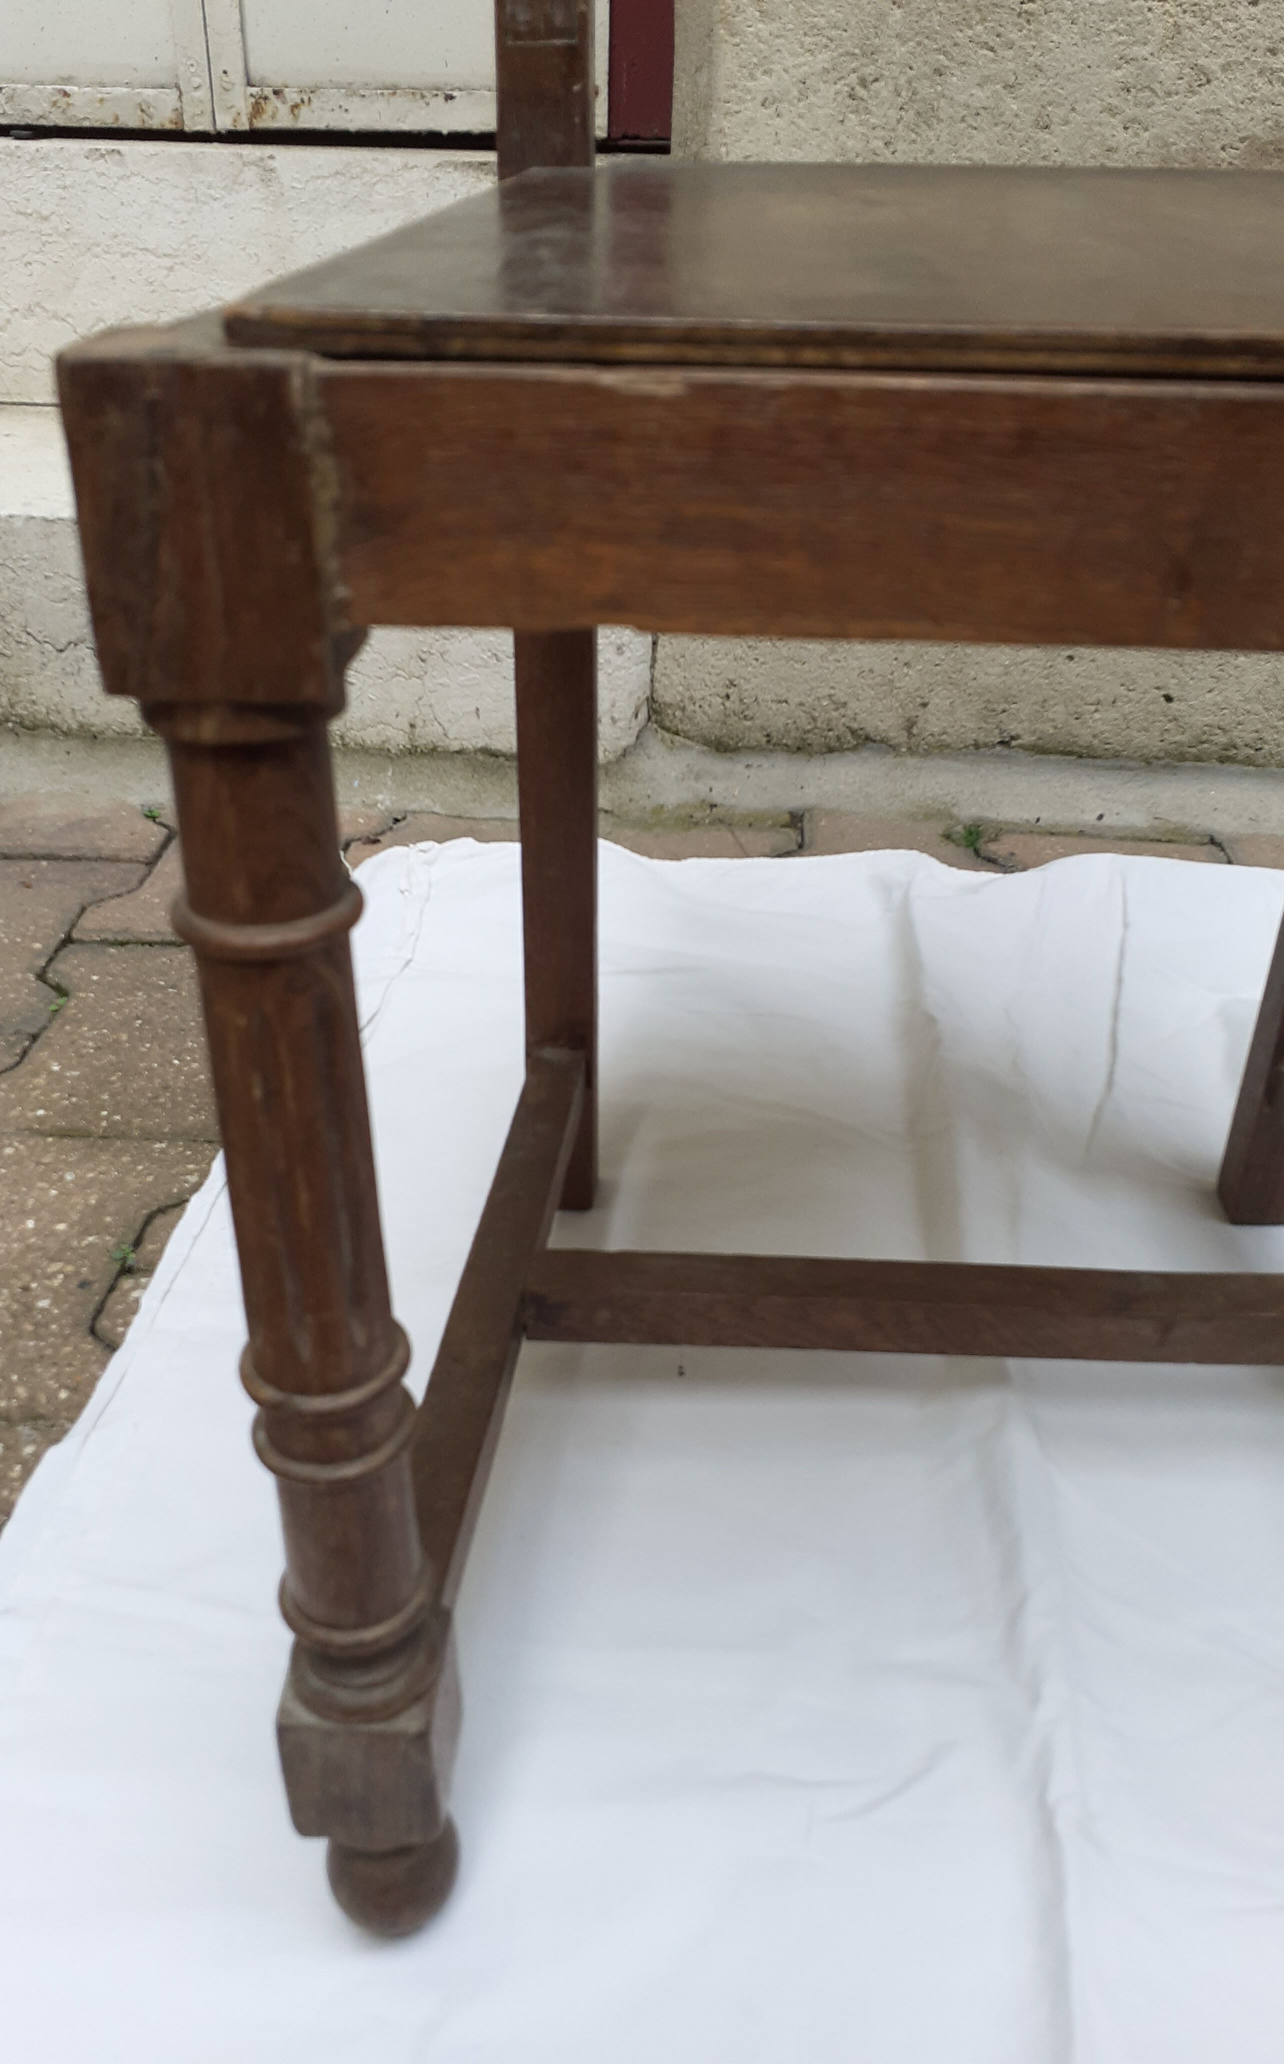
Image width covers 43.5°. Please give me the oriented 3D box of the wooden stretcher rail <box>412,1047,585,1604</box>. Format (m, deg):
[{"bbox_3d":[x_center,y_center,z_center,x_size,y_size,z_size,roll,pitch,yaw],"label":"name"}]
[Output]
[{"bbox_3d":[-0.057,0.108,0.618,0.024,0.022,0.328,4,33,5],"label":"wooden stretcher rail"}]

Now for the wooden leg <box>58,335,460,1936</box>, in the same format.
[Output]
[{"bbox_3d":[-0.073,0.079,0.383,0.040,0.454,0.040,2,33,1],"label":"wooden leg"}]

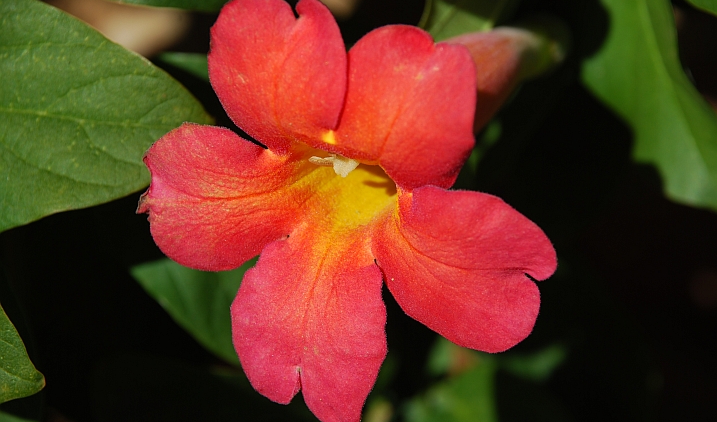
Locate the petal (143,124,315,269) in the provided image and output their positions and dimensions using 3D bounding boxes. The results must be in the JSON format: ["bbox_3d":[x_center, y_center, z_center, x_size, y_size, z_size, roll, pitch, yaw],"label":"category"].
[{"bbox_3d":[-0.019,-0.002,0.500,0.024,0.021,0.007,-3,-3,7],"label":"petal"}]

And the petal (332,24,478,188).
[{"bbox_3d":[0.007,-0.014,0.501,0.020,0.022,0.007,18,-14,-8],"label":"petal"}]

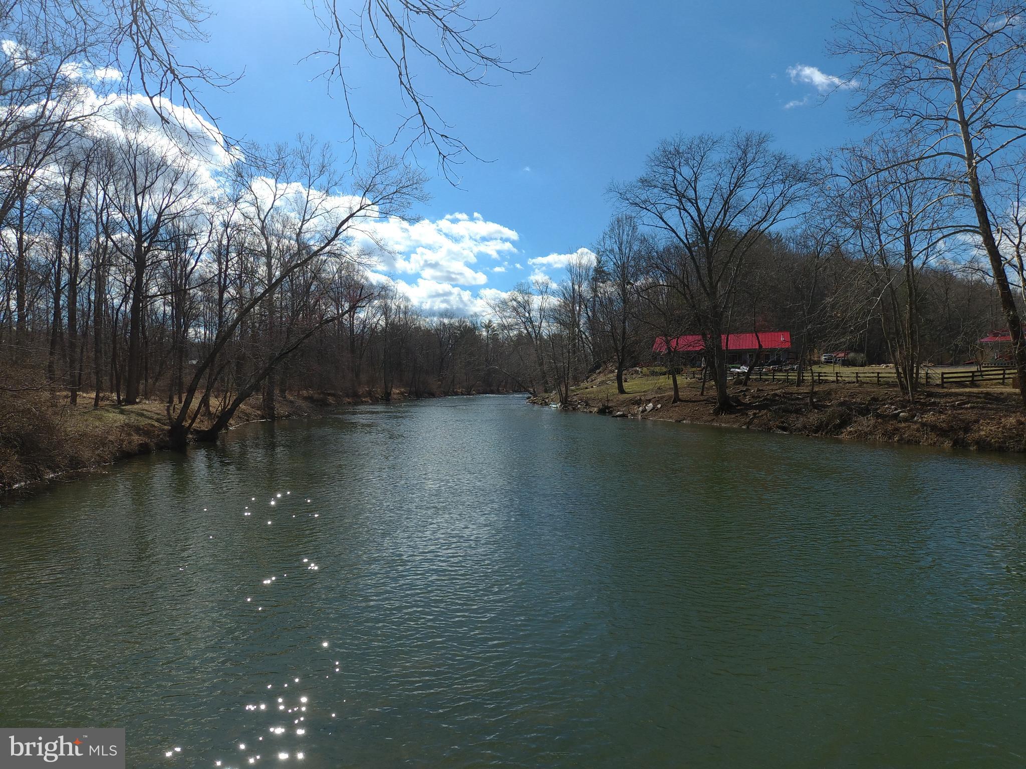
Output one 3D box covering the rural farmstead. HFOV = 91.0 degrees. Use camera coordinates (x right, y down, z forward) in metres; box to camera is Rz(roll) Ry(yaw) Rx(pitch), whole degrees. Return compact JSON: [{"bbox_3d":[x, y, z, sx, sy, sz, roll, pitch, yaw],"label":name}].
[{"bbox_3d":[36.078,-5.860,87.974,21.350,5.690,8.200,0,0,24],"label":"rural farmstead"}]

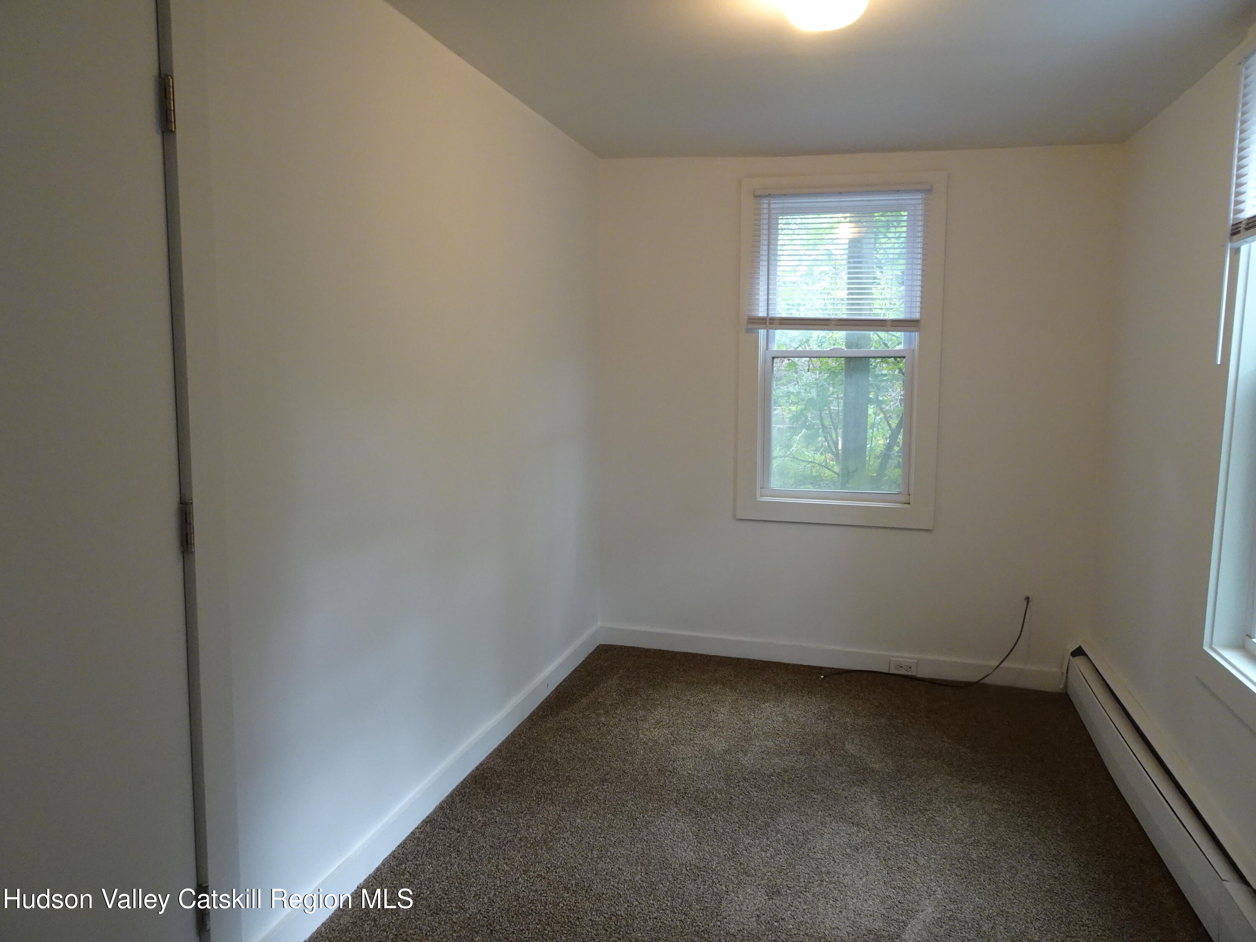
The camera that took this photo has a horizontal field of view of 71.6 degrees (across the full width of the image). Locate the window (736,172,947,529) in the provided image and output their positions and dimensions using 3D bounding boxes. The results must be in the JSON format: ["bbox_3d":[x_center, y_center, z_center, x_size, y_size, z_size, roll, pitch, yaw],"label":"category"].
[{"bbox_3d":[0.881,-0.492,3.670,0.820,1.445,0.110,2,7,16],"label":"window"}]

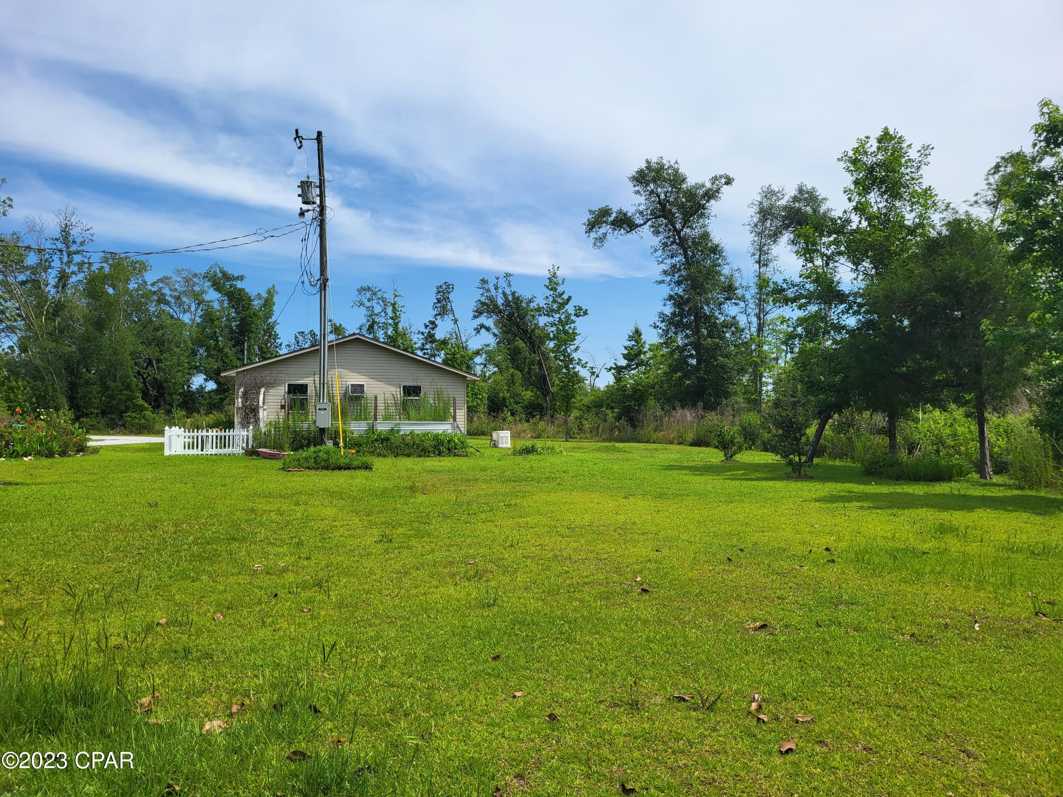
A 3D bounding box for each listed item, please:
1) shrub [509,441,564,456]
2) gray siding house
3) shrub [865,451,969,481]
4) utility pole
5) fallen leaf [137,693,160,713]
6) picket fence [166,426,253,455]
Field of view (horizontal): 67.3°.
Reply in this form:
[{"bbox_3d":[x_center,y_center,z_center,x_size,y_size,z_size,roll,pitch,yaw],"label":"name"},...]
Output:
[{"bbox_3d":[0.190,1.610,25.800,1.750,0.420,1.300,0,-2,0],"label":"shrub"},{"bbox_3d":[-9.250,-0.330,39.400,10.440,4.300,13.500,0,-2,-17],"label":"gray siding house"},{"bbox_3d":[8.170,1.440,17.000,2.200,0.600,1.600,-1,-2,26],"label":"shrub"},{"bbox_3d":[-6.580,-3.250,24.000,1.000,9.650,0.550,0,-2,0],"label":"utility pole"},{"bbox_3d":[-1.945,1.547,4.050,0.110,0.065,0.100,1,-2,-26],"label":"fallen leaf"},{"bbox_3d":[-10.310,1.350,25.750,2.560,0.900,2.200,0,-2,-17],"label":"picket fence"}]

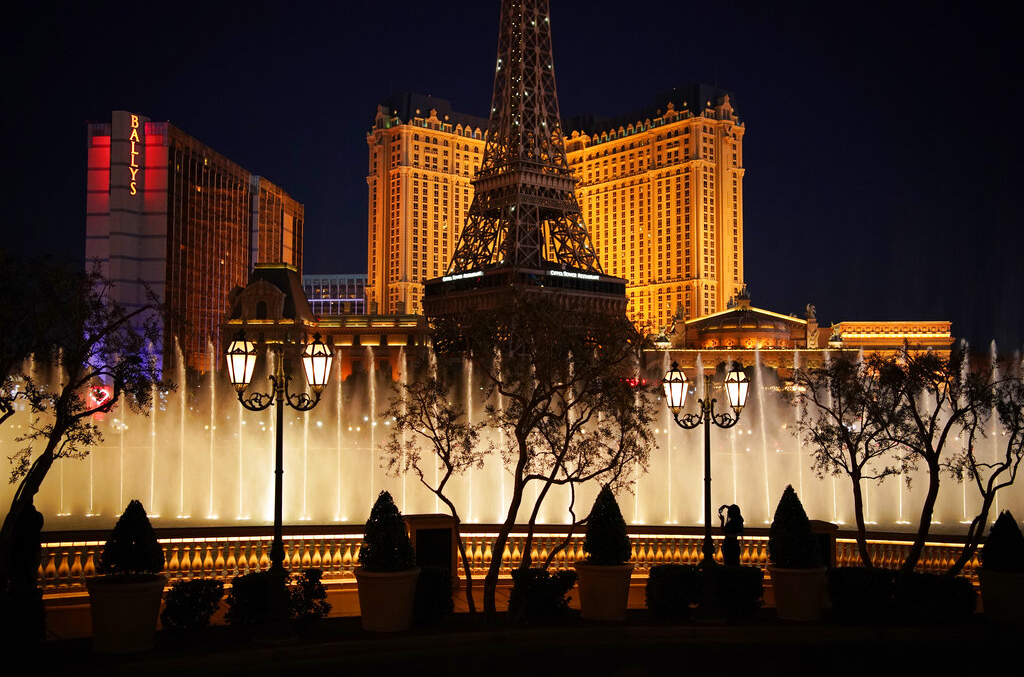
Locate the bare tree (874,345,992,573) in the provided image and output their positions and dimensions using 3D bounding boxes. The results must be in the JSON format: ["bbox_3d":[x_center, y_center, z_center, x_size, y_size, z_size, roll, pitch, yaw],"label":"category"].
[{"bbox_3d":[7.552,2.570,18.045,2.100,4.900,1.900,0,-3,0],"label":"bare tree"}]

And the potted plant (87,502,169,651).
[{"bbox_3d":[-4.919,2.987,12.700,0.960,1.880,0.960,2,-4,-20],"label":"potted plant"}]

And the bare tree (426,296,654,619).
[{"bbox_3d":[0.501,1.935,16.000,3.600,5.100,3.200,0,-4,0],"label":"bare tree"}]

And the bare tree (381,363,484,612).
[{"bbox_3d":[-1.325,2.483,16.824,1.740,4.200,1.600,0,-3,0],"label":"bare tree"}]

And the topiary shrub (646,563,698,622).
[{"bbox_3d":[2.665,4.261,16.700,0.880,0.800,0.800,0,-4,0],"label":"topiary shrub"}]

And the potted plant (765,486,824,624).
[{"bbox_3d":[4.966,3.690,17.368,1.020,2.320,1.020,0,-3,0],"label":"potted plant"}]

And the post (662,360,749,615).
[{"bbox_3d":[3.384,2.596,17.230,1.500,4.400,0.550,1,-3,-8],"label":"post"}]

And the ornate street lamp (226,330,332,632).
[{"bbox_3d":[-3.333,2.083,14.380,1.520,4.400,0.550,2,-4,-25],"label":"ornate street lamp"}]

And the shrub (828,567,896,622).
[{"bbox_3d":[6.233,4.468,17.728,1.200,0.950,1.100,0,-3,0],"label":"shrub"}]

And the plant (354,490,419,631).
[{"bbox_3d":[-1.829,3.185,14.450,0.960,2.000,0.960,1,-4,-12],"label":"plant"}]

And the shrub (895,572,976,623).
[{"bbox_3d":[7.433,4.519,17.500,1.200,0.780,0.850,1,-4,-8],"label":"shrub"}]

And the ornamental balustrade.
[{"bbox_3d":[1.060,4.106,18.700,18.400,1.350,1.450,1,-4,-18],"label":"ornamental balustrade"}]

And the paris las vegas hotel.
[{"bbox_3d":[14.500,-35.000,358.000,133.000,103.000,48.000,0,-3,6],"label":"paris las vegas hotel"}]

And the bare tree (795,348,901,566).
[{"bbox_3d":[6.026,2.599,17.940,1.900,4.750,1.750,0,-3,0],"label":"bare tree"}]

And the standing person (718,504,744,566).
[{"bbox_3d":[4.135,4.018,18.800,0.420,1.660,0.420,-3,-5,37],"label":"standing person"}]

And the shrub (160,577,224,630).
[{"bbox_3d":[-4.309,3.593,13.400,0.820,0.740,0.780,1,-4,-18],"label":"shrub"}]

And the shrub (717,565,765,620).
[{"bbox_3d":[3.865,4.327,17.000,0.850,0.780,0.800,0,-4,0],"label":"shrub"}]

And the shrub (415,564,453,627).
[{"bbox_3d":[-1.269,3.886,15.200,0.820,0.800,0.800,1,-4,-8],"label":"shrub"}]

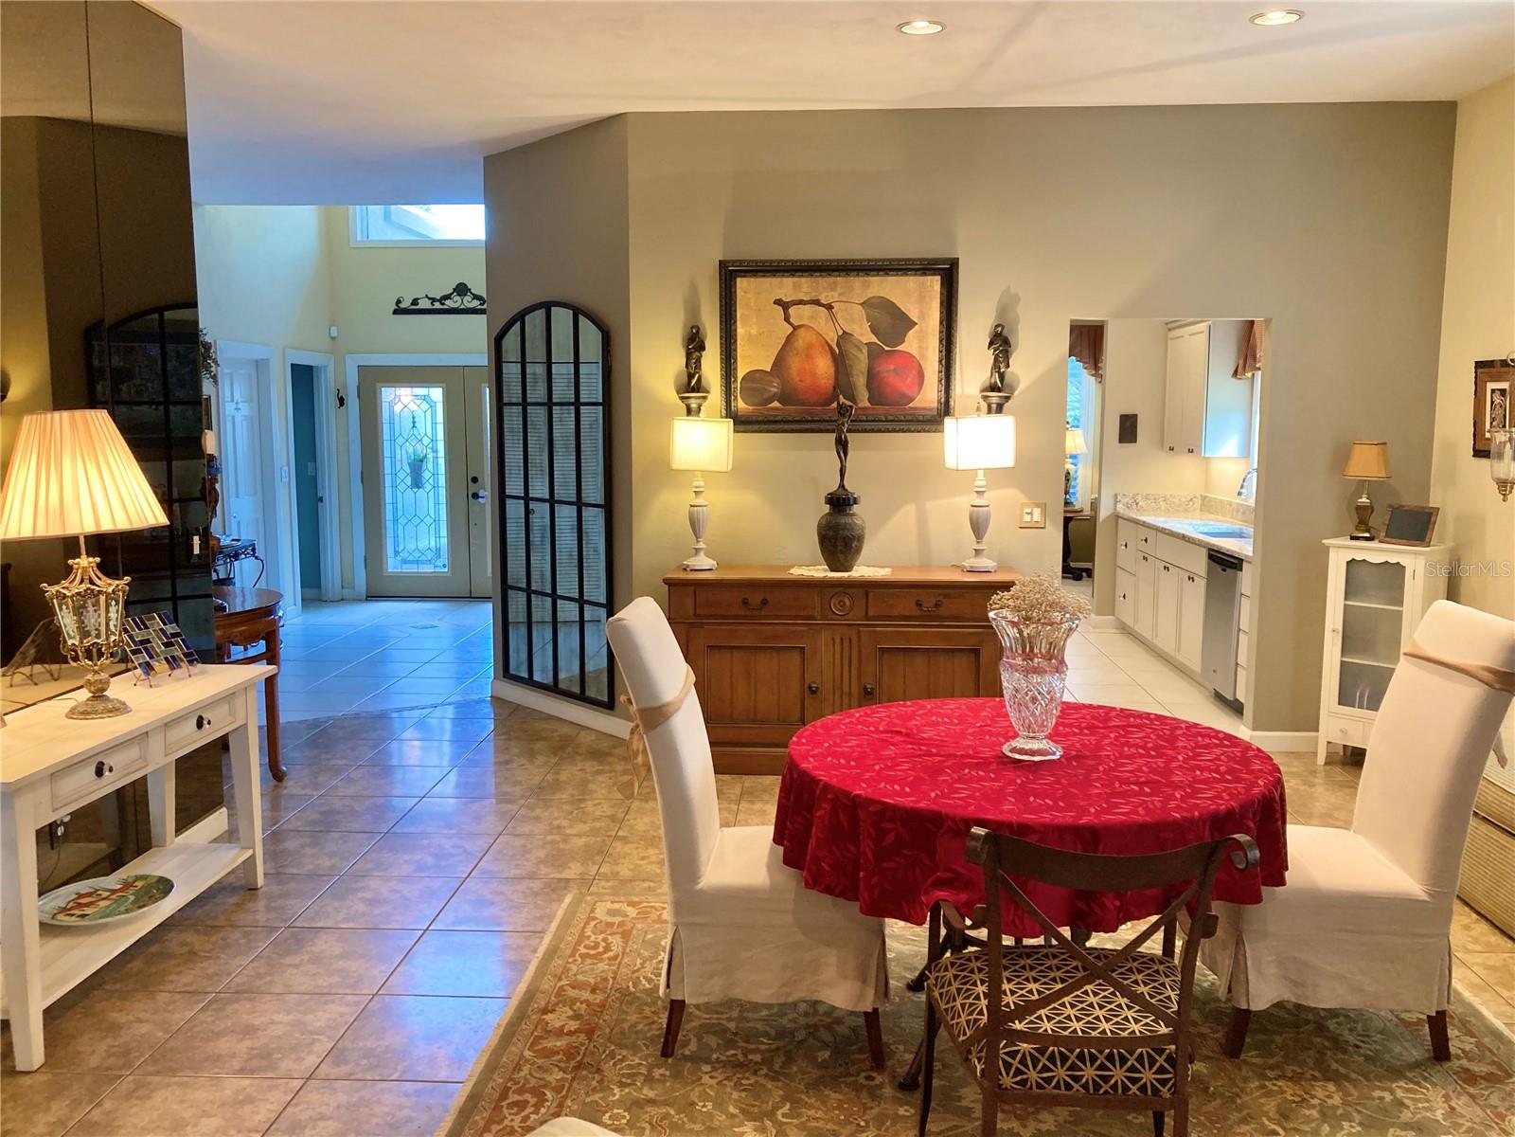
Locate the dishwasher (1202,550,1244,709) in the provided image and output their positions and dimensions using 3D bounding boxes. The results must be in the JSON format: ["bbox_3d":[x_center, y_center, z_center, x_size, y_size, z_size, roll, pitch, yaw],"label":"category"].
[{"bbox_3d":[2.877,0.355,6.836,0.600,0.860,0.599,0,7,3],"label":"dishwasher"}]

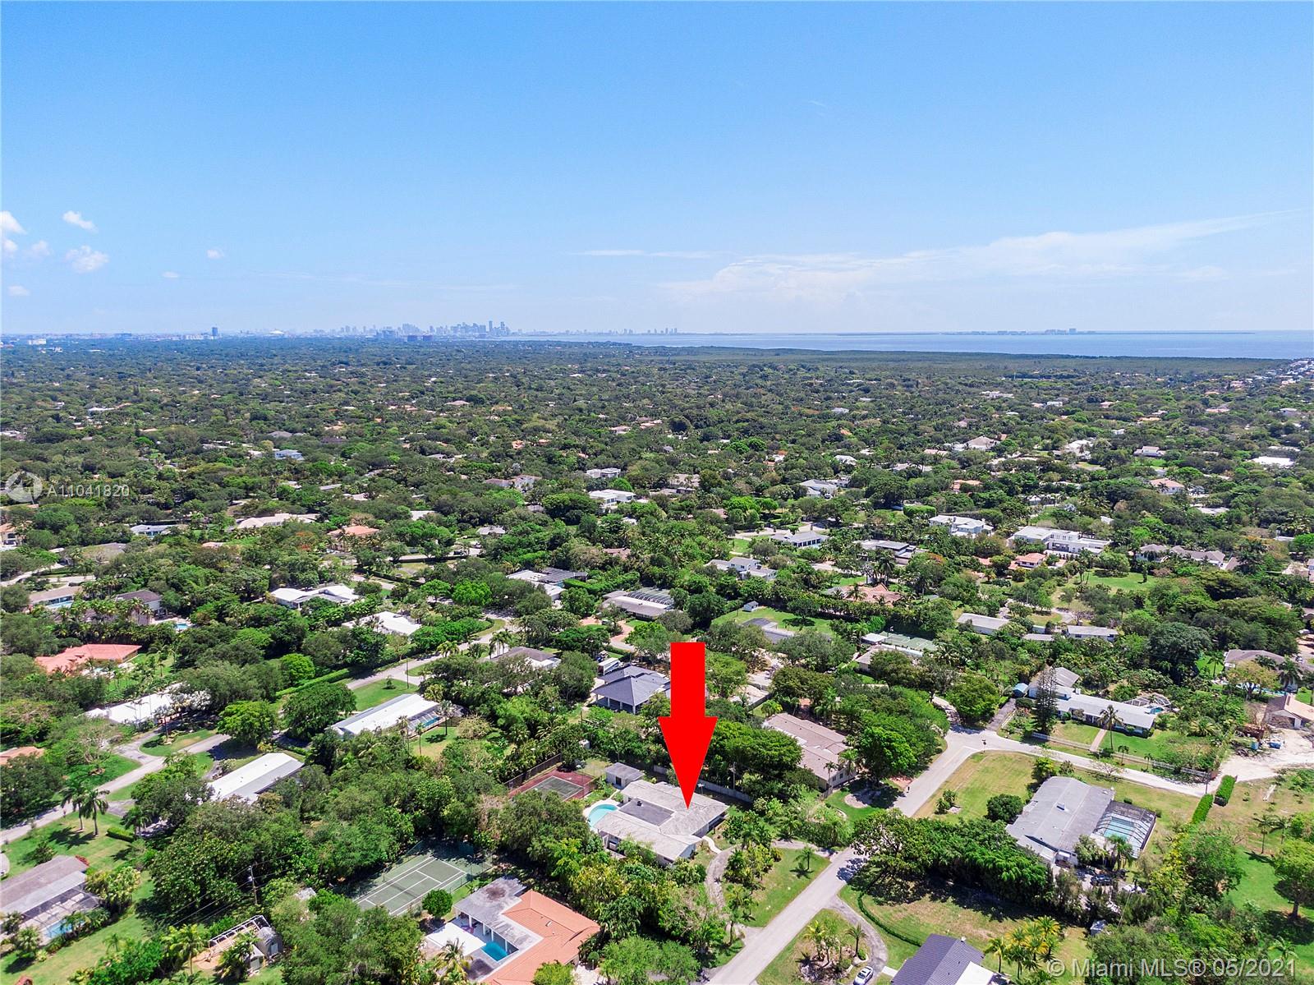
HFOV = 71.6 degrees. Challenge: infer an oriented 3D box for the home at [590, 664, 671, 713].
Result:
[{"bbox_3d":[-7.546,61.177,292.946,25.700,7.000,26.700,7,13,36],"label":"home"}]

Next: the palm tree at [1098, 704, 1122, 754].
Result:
[{"bbox_3d":[123.420,64.420,247.630,6.000,12.700,6.000,0,10,0],"label":"palm tree"}]

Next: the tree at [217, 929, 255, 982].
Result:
[{"bbox_3d":[-75.150,82.850,162.550,6.300,8.200,6.300,0,10,0],"label":"tree"}]

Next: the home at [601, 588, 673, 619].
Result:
[{"bbox_3d":[-7.820,45.960,377.700,29.500,4.300,25.000,7,12,35],"label":"home"}]

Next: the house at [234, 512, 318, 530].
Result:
[{"bbox_3d":[-229.200,17.270,541.340,26.000,5.000,44.000,7,12,35],"label":"house"}]

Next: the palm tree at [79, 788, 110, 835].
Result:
[{"bbox_3d":[-130.732,74.387,211.195,6.800,11.200,6.800,7,13,36],"label":"palm tree"}]

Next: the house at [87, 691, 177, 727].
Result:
[{"bbox_3d":[-155.849,66.133,277.652,19.500,4.200,24.500,7,13,36],"label":"house"}]

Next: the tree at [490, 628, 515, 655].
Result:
[{"bbox_3d":[-54.960,53.570,320.850,7.500,9.800,7.500,0,10,0],"label":"tree"}]

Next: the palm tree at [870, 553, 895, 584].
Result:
[{"bbox_3d":[102.420,35.050,409.730,8.500,13.500,8.500,0,10,0],"label":"palm tree"}]

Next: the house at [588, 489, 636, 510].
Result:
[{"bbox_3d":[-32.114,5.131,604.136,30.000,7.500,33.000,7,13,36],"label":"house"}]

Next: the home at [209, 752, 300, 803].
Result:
[{"bbox_3d":[-102.120,73.070,229.730,13.800,4.000,24.500,5,11,28],"label":"home"}]

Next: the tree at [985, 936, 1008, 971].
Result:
[{"bbox_3d":[60.830,82.950,163.130,3.900,6.600,3.900,0,10,0],"label":"tree"}]

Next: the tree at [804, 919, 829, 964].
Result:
[{"bbox_3d":[29.962,82.939,168.194,4.500,7.900,4.500,0,10,0],"label":"tree"}]

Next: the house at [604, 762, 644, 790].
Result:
[{"bbox_3d":[-8.337,73.516,235.327,9.200,3.100,5.900,7,13,36],"label":"house"}]

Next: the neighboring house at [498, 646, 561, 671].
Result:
[{"bbox_3d":[-46.760,58.050,311.270,18.200,4.300,20.500,7,12,33],"label":"neighboring house"}]

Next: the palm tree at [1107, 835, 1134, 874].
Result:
[{"bbox_3d":[99.544,77.536,195.356,5.500,8.200,5.500,7,13,36],"label":"palm tree"}]

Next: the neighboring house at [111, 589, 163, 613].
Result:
[{"bbox_3d":[-217.272,46.226,379.502,19.000,8.000,15.500,7,13,36],"label":"neighboring house"}]

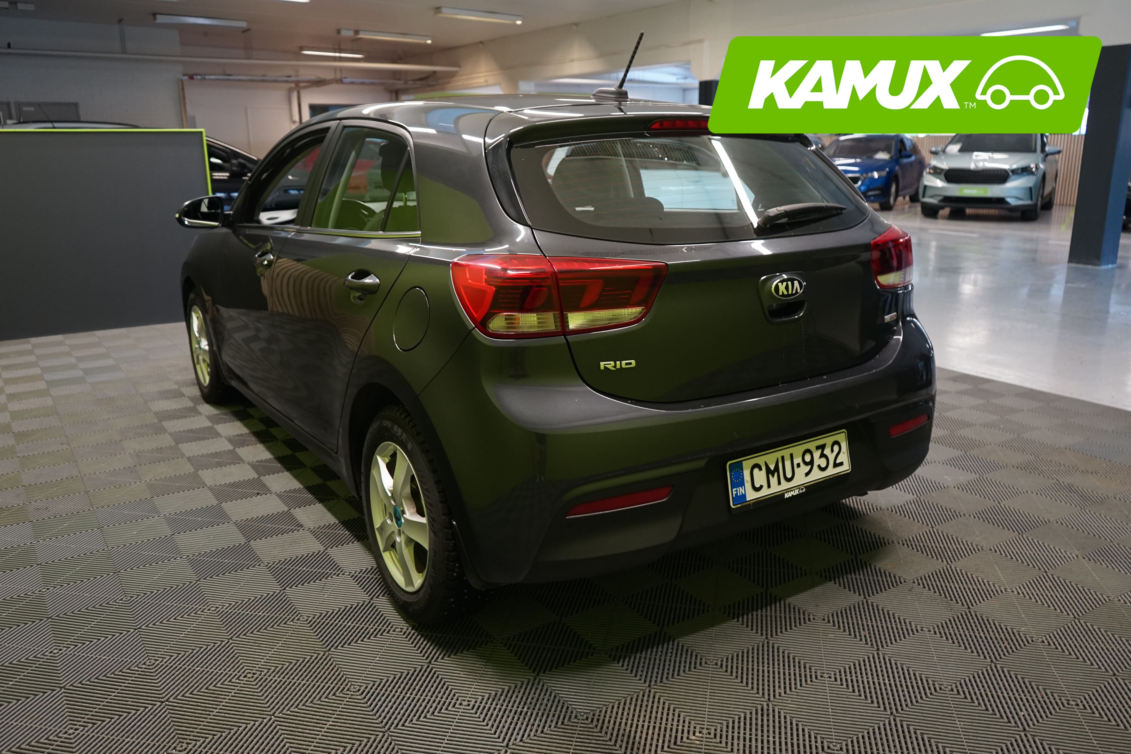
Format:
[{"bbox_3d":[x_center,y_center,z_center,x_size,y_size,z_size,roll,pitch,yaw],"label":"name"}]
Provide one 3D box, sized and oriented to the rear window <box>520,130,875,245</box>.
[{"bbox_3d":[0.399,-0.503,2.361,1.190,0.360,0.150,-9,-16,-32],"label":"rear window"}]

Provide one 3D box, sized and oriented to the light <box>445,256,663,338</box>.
[{"bbox_3d":[-0.004,-0.197,2.020,0.445,0.178,0.270,-10,17,-32],"label":"light"}]

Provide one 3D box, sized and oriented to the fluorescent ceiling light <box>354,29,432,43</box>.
[{"bbox_3d":[-3.406,-6.781,17.549,1.530,0.120,0.170,-10,17,-34],"label":"fluorescent ceiling light"}]

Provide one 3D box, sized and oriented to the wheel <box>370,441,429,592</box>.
[{"bbox_3d":[-0.385,0.367,2.424,0.170,0.410,0.410,-9,17,-32],"label":"wheel"}]

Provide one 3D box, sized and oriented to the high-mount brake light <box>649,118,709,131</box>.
[{"bbox_3d":[0.363,-0.707,2.468,0.320,0.035,0.045,-9,17,-32],"label":"high-mount brake light"}]

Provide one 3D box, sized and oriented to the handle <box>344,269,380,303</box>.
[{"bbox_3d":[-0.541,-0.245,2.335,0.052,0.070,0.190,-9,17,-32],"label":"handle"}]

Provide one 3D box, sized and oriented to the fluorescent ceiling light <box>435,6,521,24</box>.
[{"bbox_3d":[-1.333,-5.735,13.969,1.530,0.120,0.170,-12,19,-39],"label":"fluorescent ceiling light"}]

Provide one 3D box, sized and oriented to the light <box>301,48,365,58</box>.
[{"bbox_3d":[-5.315,-7.415,20.088,1.530,0.120,0.170,-10,17,-34],"label":"light"}]

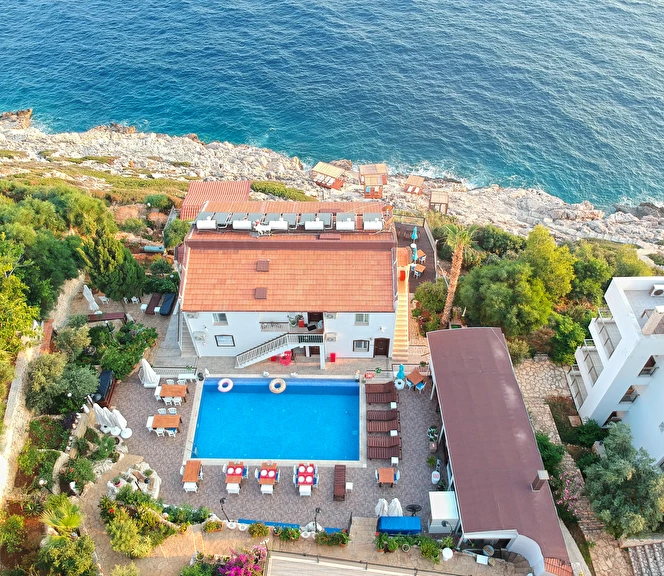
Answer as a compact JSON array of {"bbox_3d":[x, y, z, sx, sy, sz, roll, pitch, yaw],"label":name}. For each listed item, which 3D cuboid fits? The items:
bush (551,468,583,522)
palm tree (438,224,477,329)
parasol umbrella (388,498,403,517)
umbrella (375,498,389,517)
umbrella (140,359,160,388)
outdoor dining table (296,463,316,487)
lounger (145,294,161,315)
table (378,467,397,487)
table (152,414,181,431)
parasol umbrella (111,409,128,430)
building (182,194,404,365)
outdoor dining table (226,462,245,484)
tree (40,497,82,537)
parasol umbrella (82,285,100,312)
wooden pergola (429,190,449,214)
[{"bbox_3d":[13.088,11.581,30.960,1.900,2.100,2.200,0,47,2],"label":"bush"},{"bbox_3d":[8.467,-0.585,38.415,2.800,9.200,2.800,0,47,2],"label":"palm tree"},{"bbox_3d":[3.276,11.589,29.077,0.750,2.650,0.750,0,47,2],"label":"parasol umbrella"},{"bbox_3d":[2.675,12.030,30.287,0.720,2.350,0.720,0,47,2],"label":"umbrella"},{"bbox_3d":[-11.557,5.400,35.088,0.900,2.750,0.900,0,47,2],"label":"umbrella"},{"bbox_3d":[-1.469,11.087,32.413,0.870,0.750,1.250,0,47,2],"label":"outdoor dining table"},{"bbox_3d":[-12.949,1.254,40.287,0.670,0.380,1.920,1,47,3],"label":"lounger"},{"bbox_3d":[3.193,11.079,32.270,0.860,0.750,0.860,0,47,2],"label":"table"},{"bbox_3d":[-9.950,8.315,33.718,1.570,0.750,0.880,0,47,1],"label":"table"},{"bbox_3d":[-12.468,7.908,32.861,0.680,2.650,0.680,0,47,2],"label":"parasol umbrella"},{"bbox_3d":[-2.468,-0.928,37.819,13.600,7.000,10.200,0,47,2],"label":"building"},{"bbox_3d":[-5.433,10.645,31.454,0.860,0.750,1.240,-1,47,1],"label":"outdoor dining table"},{"bbox_3d":[-14.915,12.812,30.699,1.850,1.550,1.850,0,47,2],"label":"tree"},{"bbox_3d":[-17.039,0.806,39.466,0.650,2.750,0.650,0,47,2],"label":"parasol umbrella"},{"bbox_3d":[12.672,-10.018,66.000,2.300,2.250,2.200,4,47,5],"label":"wooden pergola"}]

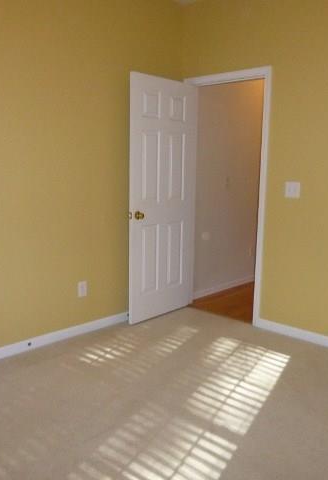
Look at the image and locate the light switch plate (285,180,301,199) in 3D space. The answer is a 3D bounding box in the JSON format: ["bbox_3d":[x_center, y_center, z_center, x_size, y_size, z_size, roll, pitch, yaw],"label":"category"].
[{"bbox_3d":[0.990,-0.383,3.419,0.117,0.118,0.014,9,12,43],"label":"light switch plate"}]

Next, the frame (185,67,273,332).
[{"bbox_3d":[0.545,-0.355,3.929,0.885,2.110,0.135,9,12,43],"label":"frame"}]

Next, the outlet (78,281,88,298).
[{"bbox_3d":[-0.641,0.394,3.516,0.012,0.118,0.075,9,12,43],"label":"outlet"}]

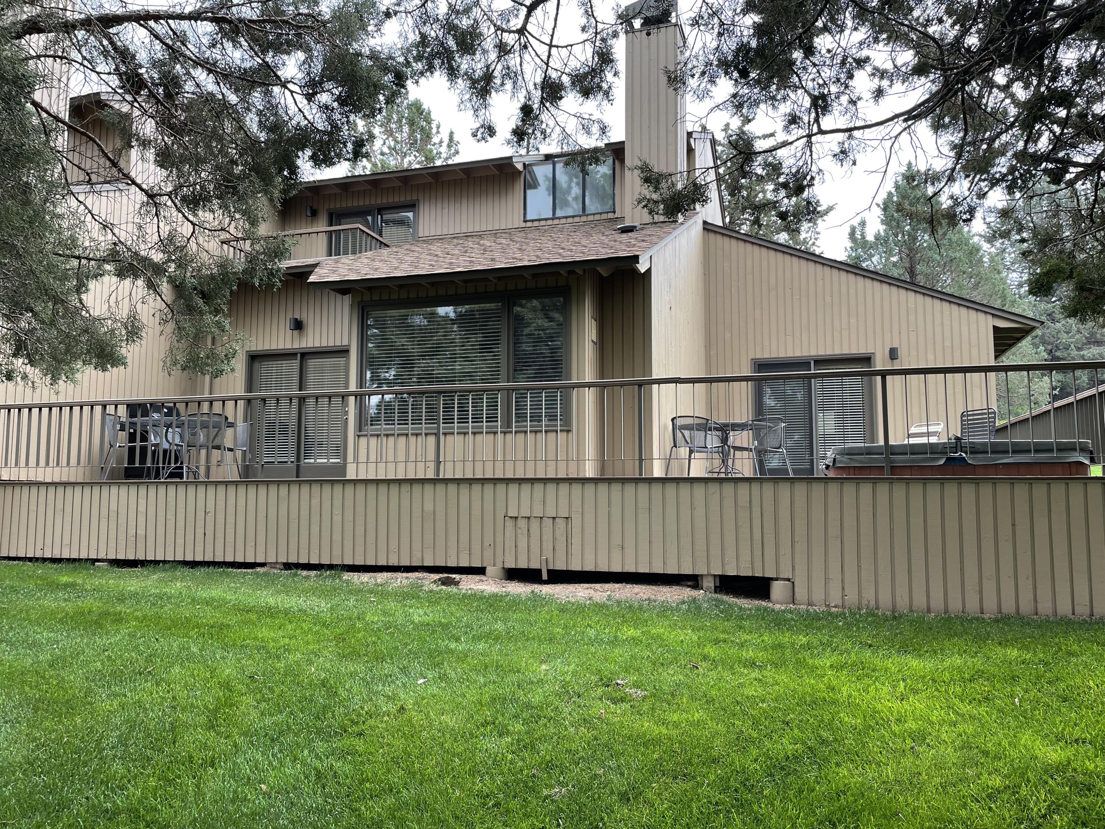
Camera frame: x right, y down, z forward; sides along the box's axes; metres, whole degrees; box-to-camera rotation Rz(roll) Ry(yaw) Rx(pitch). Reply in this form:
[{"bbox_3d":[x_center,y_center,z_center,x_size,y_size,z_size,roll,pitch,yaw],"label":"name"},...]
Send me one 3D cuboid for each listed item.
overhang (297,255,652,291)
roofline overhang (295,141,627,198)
[{"bbox_3d":[-0.961,-1.636,9.523,4.100,0.240,0.400,-1,-5,17],"label":"overhang"},{"bbox_3d":[-1.686,-4.407,14.731,6.570,0.360,0.600,-1,-5,17],"label":"roofline overhang"}]

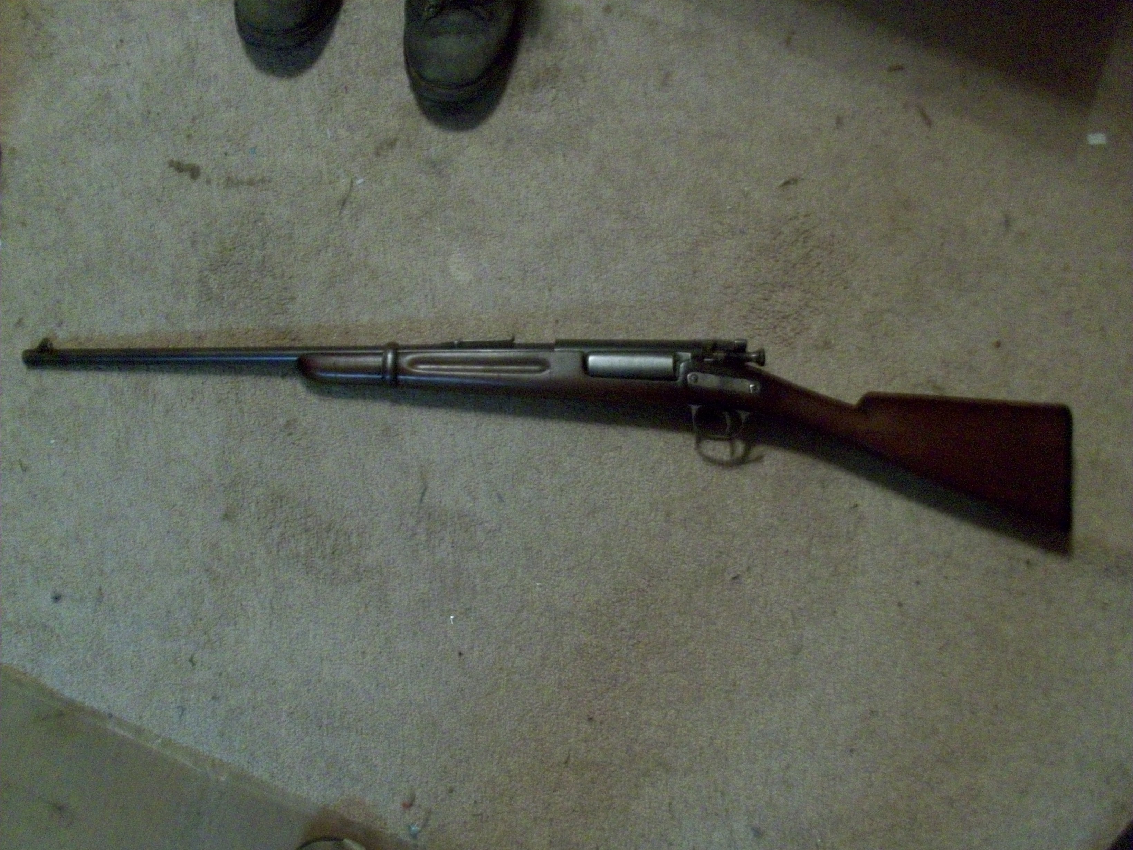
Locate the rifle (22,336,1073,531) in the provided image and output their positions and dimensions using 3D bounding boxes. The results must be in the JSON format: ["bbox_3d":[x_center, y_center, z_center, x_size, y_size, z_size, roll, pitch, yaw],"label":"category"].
[{"bbox_3d":[-0.026,0.009,1.115,1.046,0.070,0.195,0,90,2],"label":"rifle"}]

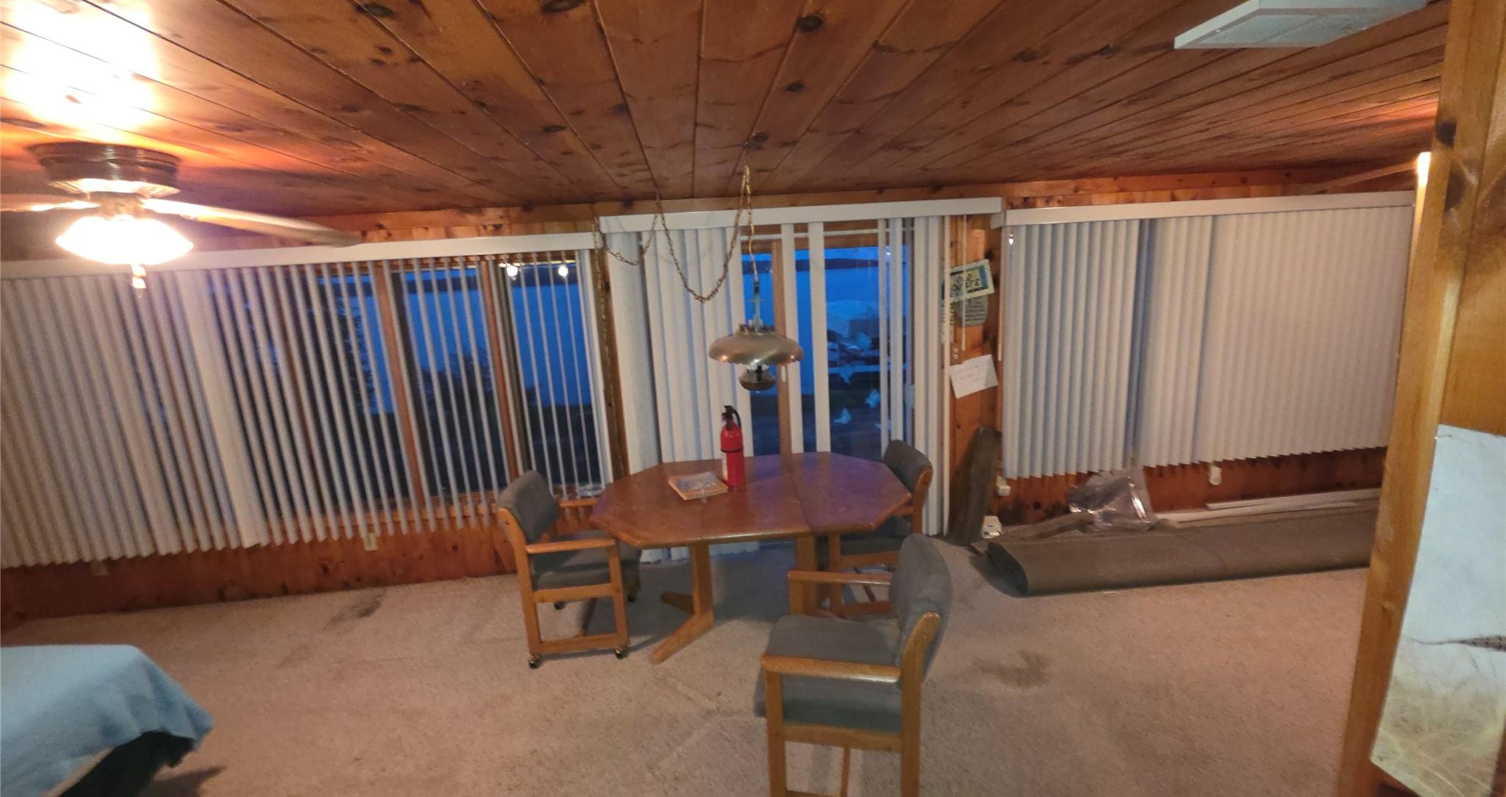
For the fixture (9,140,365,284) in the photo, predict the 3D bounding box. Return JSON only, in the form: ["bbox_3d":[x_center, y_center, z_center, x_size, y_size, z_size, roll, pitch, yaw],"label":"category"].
[{"bbox_3d":[-2.103,-0.593,1.885,1.320,0.430,1.320,-4,11,-5],"label":"fixture"}]

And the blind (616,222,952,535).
[{"bbox_3d":[0.227,-0.013,3.551,2.091,2.073,0.100,-4,11,-5],"label":"blind"}]

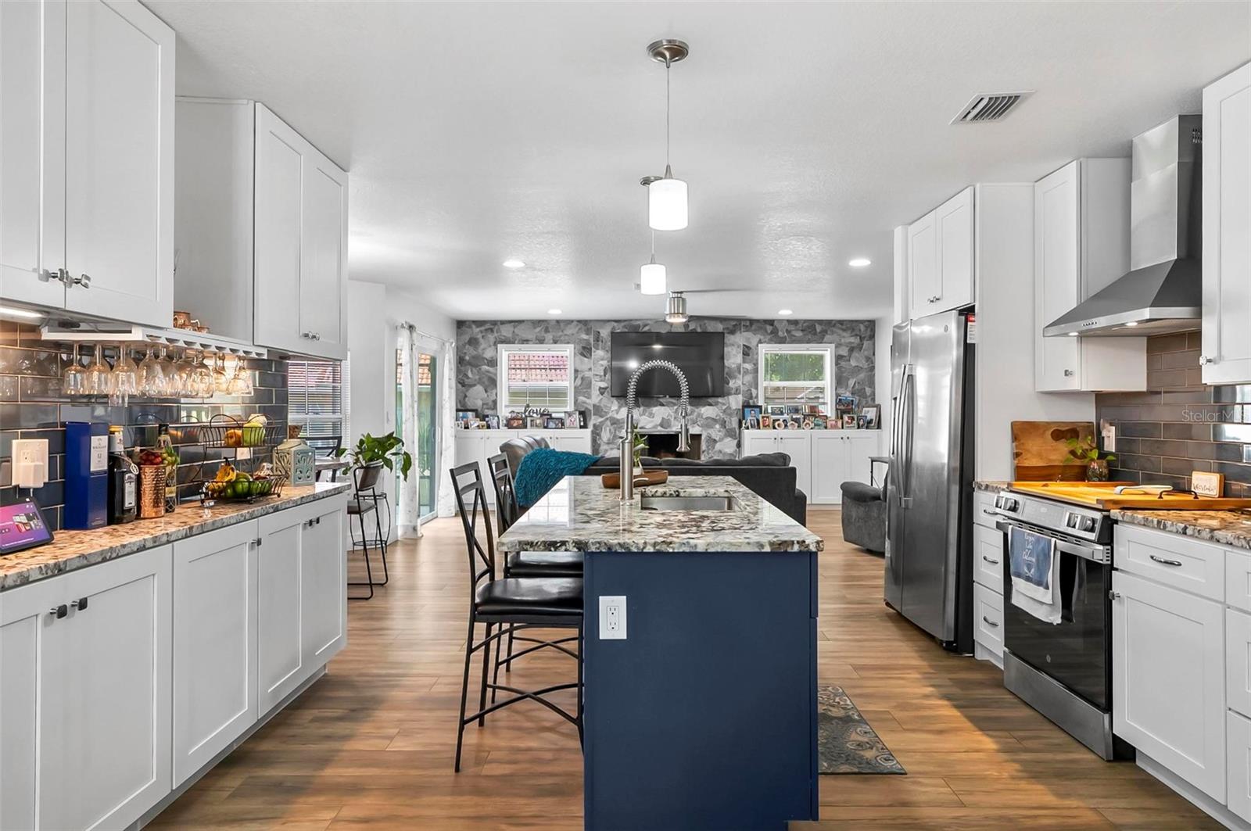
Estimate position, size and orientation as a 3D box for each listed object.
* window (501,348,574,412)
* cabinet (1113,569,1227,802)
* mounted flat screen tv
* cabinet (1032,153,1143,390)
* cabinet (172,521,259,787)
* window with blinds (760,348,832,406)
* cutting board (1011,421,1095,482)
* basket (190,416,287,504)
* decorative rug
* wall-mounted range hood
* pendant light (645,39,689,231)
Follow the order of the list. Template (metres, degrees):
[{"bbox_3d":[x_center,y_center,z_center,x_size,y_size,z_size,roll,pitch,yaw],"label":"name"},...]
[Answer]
[{"bbox_3d":[-1.167,-0.466,9.654,0.989,0.918,0.102,0,0,0],"label":"window"},{"bbox_3d":[2.089,0.862,2.414,0.609,0.599,0.487,0,0,0],"label":"cabinet"},{"bbox_3d":[0.544,-0.649,9.454,1.481,0.855,0.081,0,0,0],"label":"mounted flat screen tv"},{"bbox_3d":[2.266,-0.658,3.575,0.330,1.067,0.377,0,0,1],"label":"cabinet"},{"bbox_3d":[-1.539,0.775,2.486,0.330,0.780,0.485,0,0,1],"label":"cabinet"},{"bbox_3d":[2.236,-0.478,9.500,0.985,0.880,0.100,0,1,1],"label":"window with blinds"},{"bbox_3d":[2.164,0.187,3.679,0.430,0.310,0.030,0,-6,0],"label":"cutting board"},{"bbox_3d":[-1.568,0.164,2.975,0.244,0.365,0.315,0,0,0],"label":"basket"},{"bbox_3d":[0.751,1.269,3.015,0.528,0.010,0.832,0,0,0],"label":"decorative rug"},{"bbox_3d":[2.172,-0.774,3.017,0.497,0.827,0.721,0,0,0],"label":"wall-mounted range hood"},{"bbox_3d":[0.134,-0.896,2.337,0.134,0.570,0.134,0,0,1],"label":"pendant light"}]

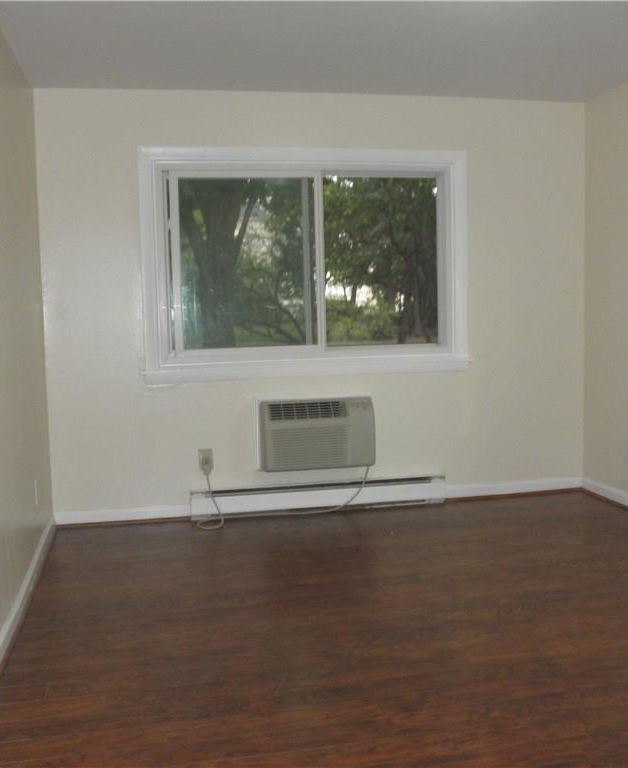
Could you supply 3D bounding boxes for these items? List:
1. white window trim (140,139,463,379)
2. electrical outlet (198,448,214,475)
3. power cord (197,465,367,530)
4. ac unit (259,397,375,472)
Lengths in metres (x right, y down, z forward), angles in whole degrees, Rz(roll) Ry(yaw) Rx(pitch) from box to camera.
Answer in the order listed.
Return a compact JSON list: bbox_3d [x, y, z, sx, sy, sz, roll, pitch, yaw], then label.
[{"bbox_3d":[-0.015,-0.685,4.769,1.930,1.292,0.110,-2,5,-11],"label":"white window trim"},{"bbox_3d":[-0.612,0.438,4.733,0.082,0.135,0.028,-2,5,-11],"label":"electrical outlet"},{"bbox_3d":[-0.152,0.607,4.680,1.020,0.287,0.320,-2,5,-11],"label":"power cord"},{"bbox_3d":[0.023,0.288,4.769,0.650,0.397,0.180,-2,5,-11],"label":"ac unit"}]

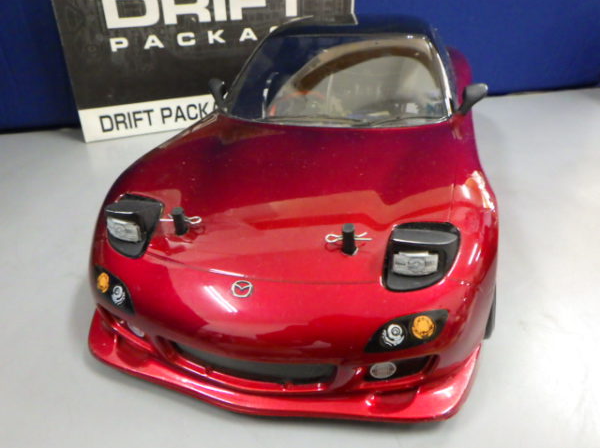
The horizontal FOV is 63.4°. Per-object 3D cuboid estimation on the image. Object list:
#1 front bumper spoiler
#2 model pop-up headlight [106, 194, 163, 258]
[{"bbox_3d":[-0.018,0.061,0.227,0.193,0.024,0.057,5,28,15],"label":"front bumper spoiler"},{"bbox_3d":[-0.080,-0.001,0.237,0.028,0.020,0.034,5,28,15],"label":"model pop-up headlight"}]

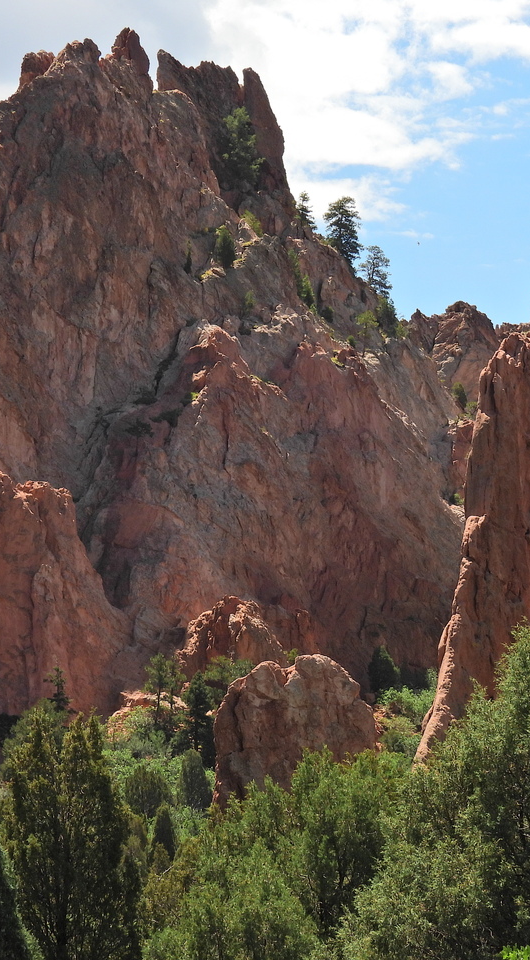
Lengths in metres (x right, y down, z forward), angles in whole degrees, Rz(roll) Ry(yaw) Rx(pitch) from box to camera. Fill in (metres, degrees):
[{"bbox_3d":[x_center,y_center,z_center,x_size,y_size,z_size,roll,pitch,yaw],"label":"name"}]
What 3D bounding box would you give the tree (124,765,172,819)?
[{"bbox_3d":[-9.080,24.150,300.000,3.550,4.170,3.380,0,-5,0],"label":"tree"}]

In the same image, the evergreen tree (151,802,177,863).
[{"bbox_3d":[-7.150,25.070,275.000,1.770,4.320,1.680,0,-5,0],"label":"evergreen tree"}]

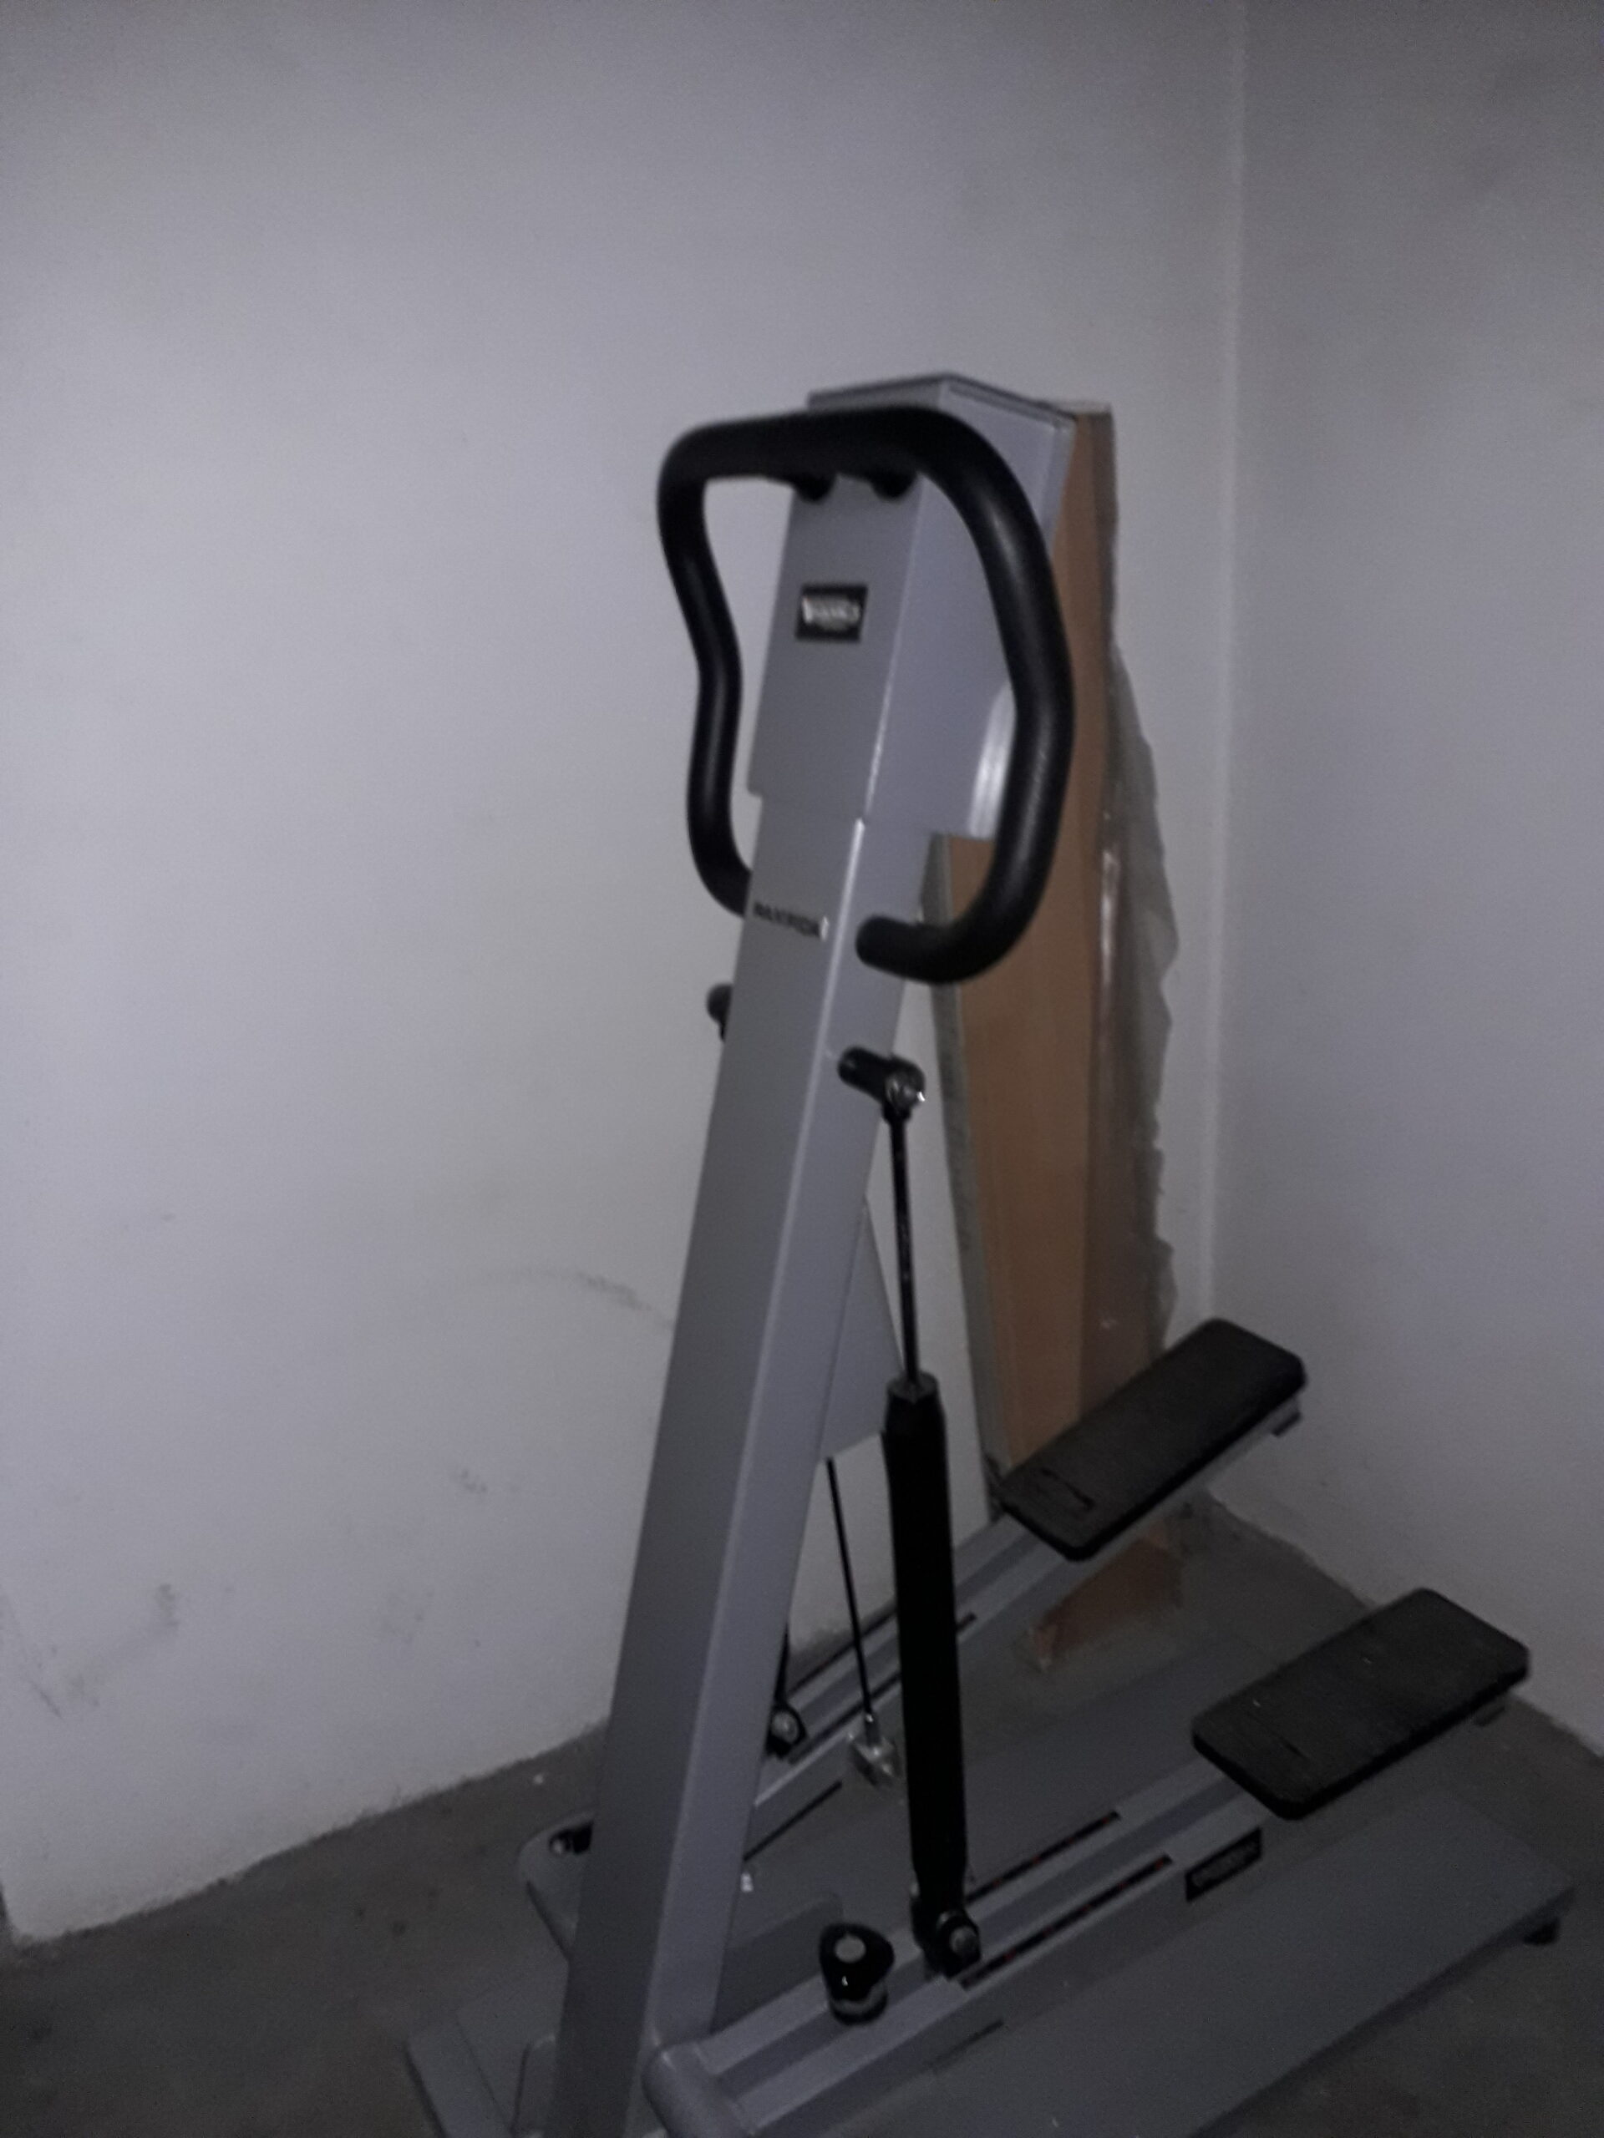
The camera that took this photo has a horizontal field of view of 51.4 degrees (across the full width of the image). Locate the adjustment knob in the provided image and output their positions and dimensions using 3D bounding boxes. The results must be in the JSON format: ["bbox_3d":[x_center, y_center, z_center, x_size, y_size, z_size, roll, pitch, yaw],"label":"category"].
[{"bbox_3d":[0.040,0.675,1.244,0.050,0.052,0.050,-12,20,-26],"label":"adjustment knob"}]

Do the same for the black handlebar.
[{"bbox_3d":[0.014,-0.256,1.127,0.090,0.345,0.461,-12,20,-26],"label":"black handlebar"}]

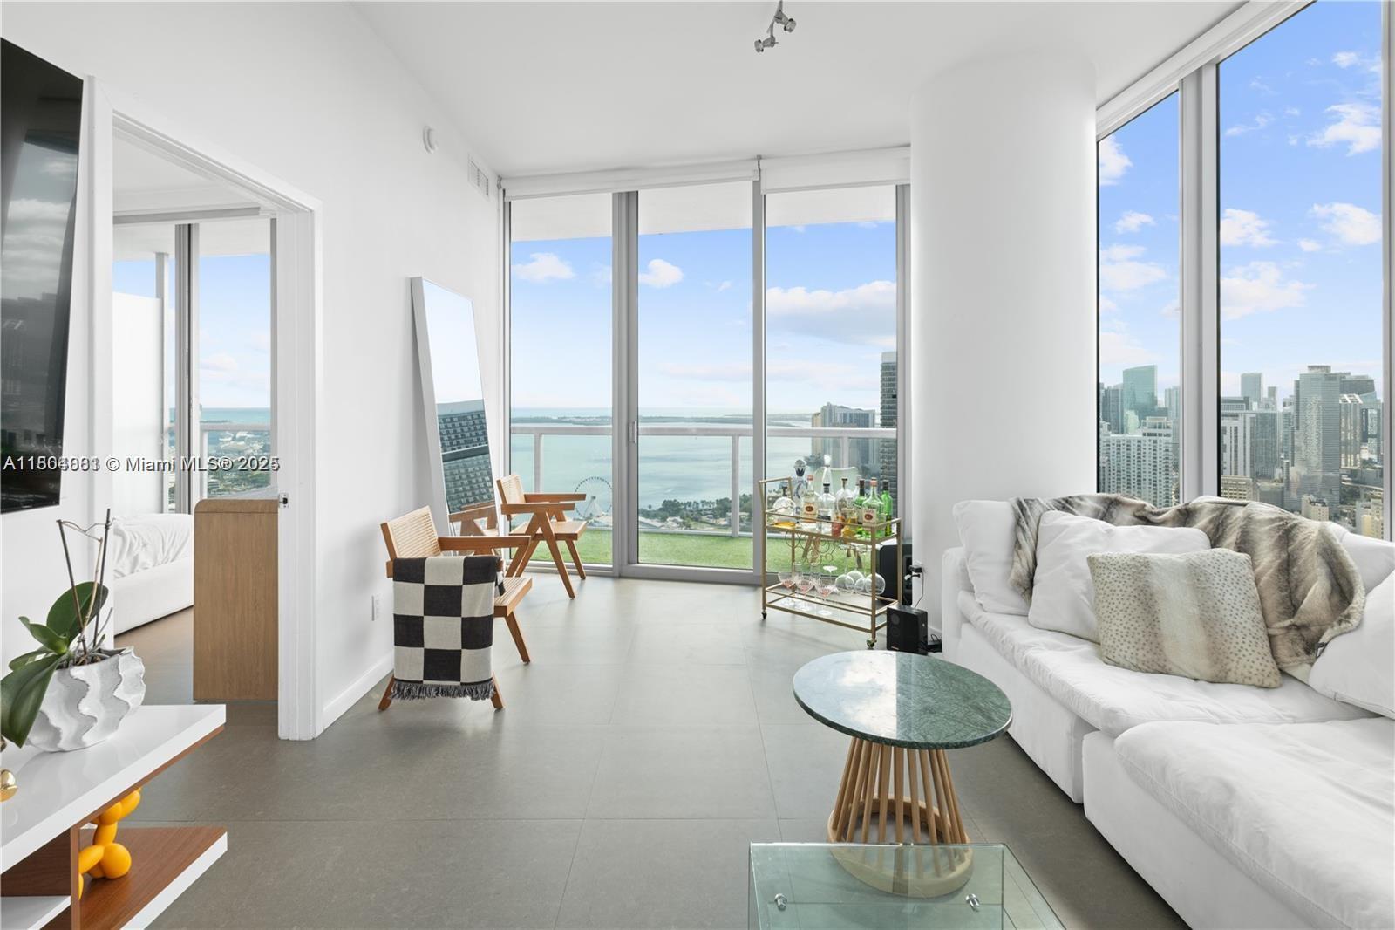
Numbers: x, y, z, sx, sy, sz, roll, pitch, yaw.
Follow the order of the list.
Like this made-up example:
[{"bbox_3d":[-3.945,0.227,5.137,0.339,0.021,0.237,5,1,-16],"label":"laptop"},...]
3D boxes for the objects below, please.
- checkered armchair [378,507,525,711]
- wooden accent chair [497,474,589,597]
[{"bbox_3d":[-1.137,0.645,2.965,0.575,0.810,0.550,0,4,-1],"label":"checkered armchair"},{"bbox_3d":[-1.137,0.492,4.530,0.575,0.810,0.550,0,4,-1],"label":"wooden accent chair"}]

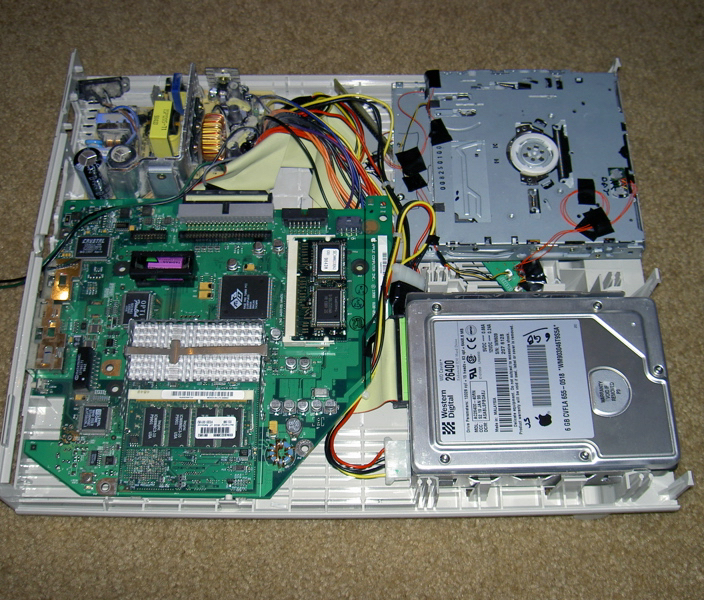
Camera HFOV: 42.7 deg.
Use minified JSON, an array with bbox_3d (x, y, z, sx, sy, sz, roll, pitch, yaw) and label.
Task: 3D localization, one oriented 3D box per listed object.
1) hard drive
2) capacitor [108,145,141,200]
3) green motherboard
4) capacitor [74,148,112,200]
[{"bbox_3d":[0.106,0.051,0.523,0.147,0.025,0.102,-1,65,0],"label":"hard drive"},{"bbox_3d":[-0.144,-0.082,0.585,0.018,0.040,0.018,-1,65,0],"label":"capacitor"},{"bbox_3d":[-0.080,0.017,0.521,0.210,0.028,0.190,-1,65,0],"label":"green motherboard"},{"bbox_3d":[-0.166,-0.081,0.584,0.018,0.040,0.018,-1,65,0],"label":"capacitor"}]

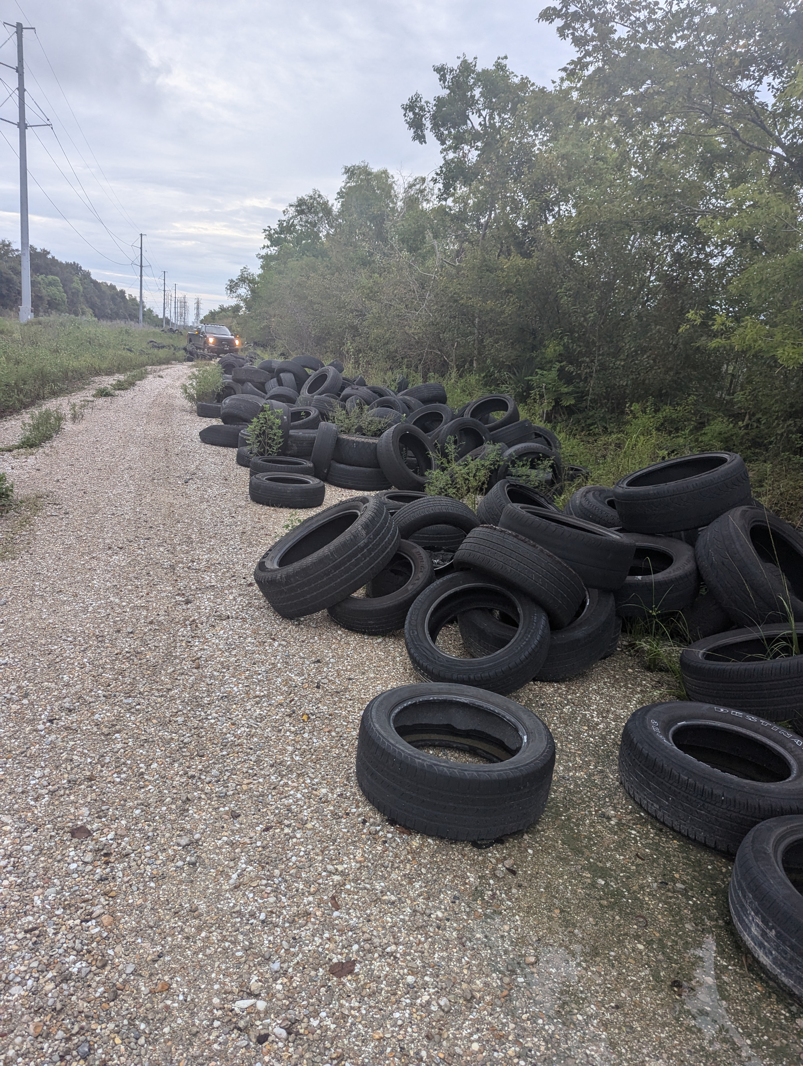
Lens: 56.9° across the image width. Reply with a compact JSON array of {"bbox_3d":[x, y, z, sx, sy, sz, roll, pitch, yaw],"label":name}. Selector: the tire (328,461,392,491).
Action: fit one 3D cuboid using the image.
[{"bbox_3d":[-0.455,-0.646,8.133,0.725,0.235,0.725,5,14,-4],"label":"tire"}]

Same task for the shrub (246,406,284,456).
[{"bbox_3d":[-1.613,-1.156,8.724,0.400,0.620,0.380,3,14,-11],"label":"shrub"}]

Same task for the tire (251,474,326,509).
[{"bbox_3d":[-1.068,-0.402,6.931,0.698,0.212,0.698,4,14,-9],"label":"tire"}]

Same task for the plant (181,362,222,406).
[{"bbox_3d":[-4.131,-3.098,15.400,0.760,0.840,0.700,3,14,-11],"label":"plant"}]

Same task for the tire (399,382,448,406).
[{"bbox_3d":[0.298,-1.848,10.200,0.670,0.240,0.670,-9,-7,3],"label":"tire"}]

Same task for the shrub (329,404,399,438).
[{"bbox_3d":[-0.457,-1.286,8.905,0.680,0.460,0.550,3,14,-11],"label":"shrub"}]

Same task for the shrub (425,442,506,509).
[{"bbox_3d":[0.661,-0.600,7.725,0.700,0.630,0.600,3,14,-11],"label":"shrub"}]

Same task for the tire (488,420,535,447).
[{"bbox_3d":[1.238,-1.131,8.700,0.680,0.205,0.680,-23,3,10],"label":"tire"}]

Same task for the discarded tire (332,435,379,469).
[{"bbox_3d":[-0.475,-0.901,8.140,0.740,0.265,0.740,5,14,-4],"label":"discarded tire"}]

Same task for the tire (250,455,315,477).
[{"bbox_3d":[-1.258,-0.648,7.830,0.662,0.220,0.662,4,14,-9],"label":"tire"}]

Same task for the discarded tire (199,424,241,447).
[{"bbox_3d":[-2.383,-1.334,10.047,0.709,0.260,0.709,4,8,-14],"label":"discarded tire"}]

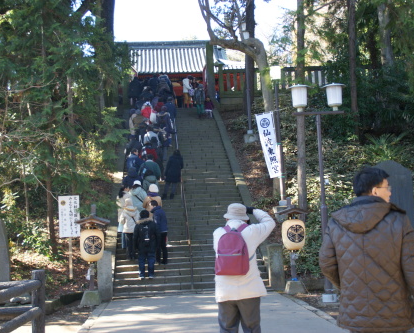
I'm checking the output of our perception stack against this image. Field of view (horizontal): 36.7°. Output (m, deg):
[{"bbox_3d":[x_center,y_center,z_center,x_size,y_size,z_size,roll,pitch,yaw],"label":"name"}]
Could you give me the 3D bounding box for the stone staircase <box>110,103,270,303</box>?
[{"bbox_3d":[-1.073,0.193,22.908,3.880,7.596,14.272,-2,-6,-5],"label":"stone staircase"}]

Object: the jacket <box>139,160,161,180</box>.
[{"bbox_3d":[-1.720,0.124,19.064,0.600,0.680,0.380,-2,-6,-4],"label":"jacket"}]

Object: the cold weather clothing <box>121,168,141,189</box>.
[{"bbox_3d":[-2.293,0.382,19.100,0.600,0.760,0.420,-2,-6,-5],"label":"cold weather clothing"}]

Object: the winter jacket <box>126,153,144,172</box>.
[{"bbox_3d":[-2.247,-0.078,19.465,0.540,0.660,0.360,-5,-6,18],"label":"winter jacket"}]

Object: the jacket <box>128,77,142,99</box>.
[{"bbox_3d":[-3.503,-3.844,30.400,0.640,1.060,0.420,-2,-6,-5],"label":"jacket"}]

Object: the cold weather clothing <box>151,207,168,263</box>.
[{"bbox_3d":[-1.285,1.826,16.900,0.400,1.600,0.460,-4,-7,19],"label":"cold weather clothing"}]

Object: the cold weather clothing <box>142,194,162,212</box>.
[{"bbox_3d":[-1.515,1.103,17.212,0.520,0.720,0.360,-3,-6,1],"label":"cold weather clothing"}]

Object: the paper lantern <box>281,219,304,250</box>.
[{"bbox_3d":[2.045,1.612,14.700,0.540,0.740,0.540,-2,-6,-6],"label":"paper lantern"}]

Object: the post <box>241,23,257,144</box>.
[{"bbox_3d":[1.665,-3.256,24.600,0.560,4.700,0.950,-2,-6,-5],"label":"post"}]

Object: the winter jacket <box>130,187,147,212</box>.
[{"bbox_3d":[-1.897,0.914,17.300,0.510,0.800,0.360,-2,-7,-3],"label":"winter jacket"}]

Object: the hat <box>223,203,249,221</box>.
[{"bbox_3d":[0.286,0.443,6.100,0.250,0.165,0.280,-3,-7,10],"label":"hat"}]

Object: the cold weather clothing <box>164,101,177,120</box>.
[{"bbox_3d":[-1.662,-2.523,28.300,0.520,0.780,0.360,-2,-7,-5],"label":"cold weather clothing"}]

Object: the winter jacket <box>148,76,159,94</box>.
[{"bbox_3d":[-2.346,-3.596,27.562,0.500,0.740,0.360,-2,-6,-4],"label":"winter jacket"}]

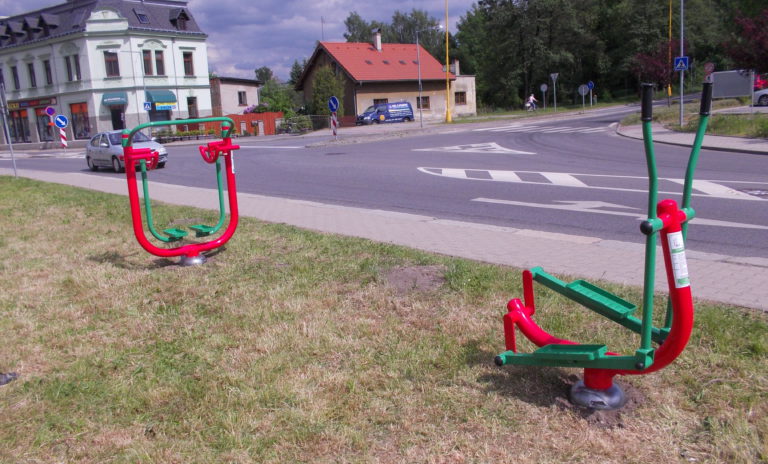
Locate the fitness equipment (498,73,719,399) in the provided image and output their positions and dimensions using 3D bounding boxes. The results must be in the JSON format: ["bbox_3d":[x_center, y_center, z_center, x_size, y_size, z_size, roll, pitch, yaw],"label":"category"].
[{"bbox_3d":[1.049,0.067,3.254,0.530,1.620,1.120,-12,15,-40],"label":"fitness equipment"}]

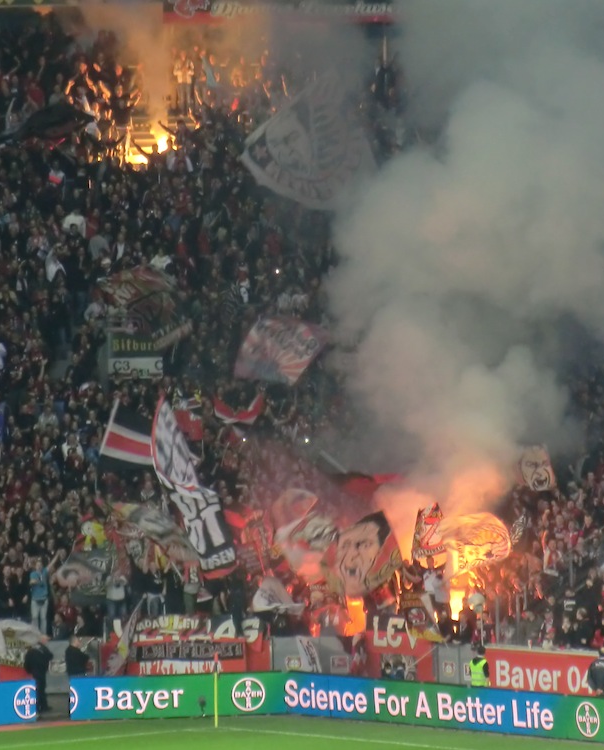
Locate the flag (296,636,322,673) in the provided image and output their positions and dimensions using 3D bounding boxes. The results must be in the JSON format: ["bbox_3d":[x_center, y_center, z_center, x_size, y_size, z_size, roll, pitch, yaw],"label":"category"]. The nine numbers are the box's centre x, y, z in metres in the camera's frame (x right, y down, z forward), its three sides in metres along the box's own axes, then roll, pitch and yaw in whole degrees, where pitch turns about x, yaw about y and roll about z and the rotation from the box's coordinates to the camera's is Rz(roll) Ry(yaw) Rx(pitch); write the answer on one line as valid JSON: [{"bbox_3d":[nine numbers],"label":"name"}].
[{"bbox_3d":[0.199,6.621,162.500,0.450,1.000,0.150,-27,3,0],"label":"flag"}]

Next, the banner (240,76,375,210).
[{"bbox_3d":[0.193,-5.969,178.000,3.150,2.800,0.400,30,3,0],"label":"banner"}]

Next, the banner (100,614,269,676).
[{"bbox_3d":[-2.745,6.320,162.000,3.950,1.450,0.100,-1,3,-8],"label":"banner"}]

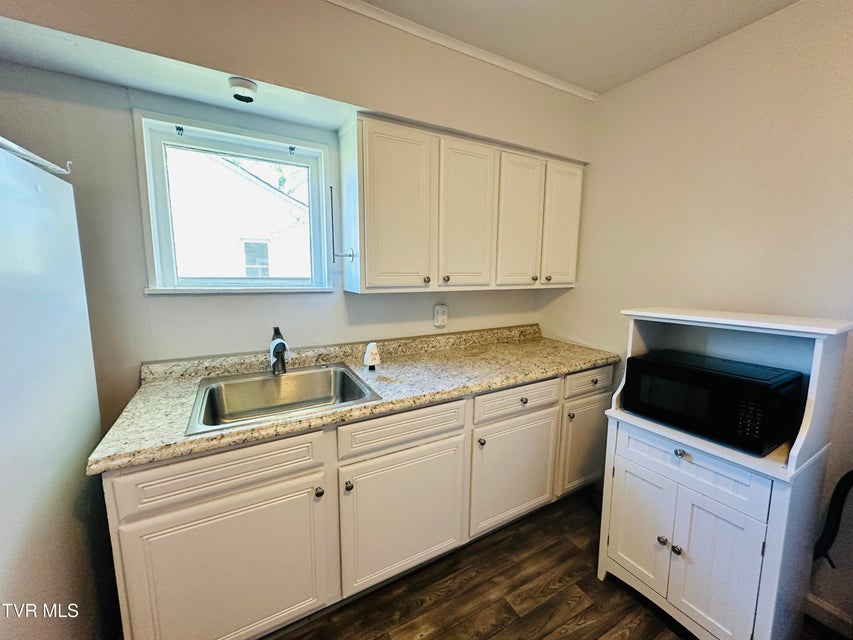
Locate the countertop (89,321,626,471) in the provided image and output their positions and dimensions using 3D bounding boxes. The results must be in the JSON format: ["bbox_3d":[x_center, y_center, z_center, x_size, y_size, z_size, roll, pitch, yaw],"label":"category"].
[{"bbox_3d":[-0.037,0.221,1.778,2.368,0.140,0.670,-4,10,-29],"label":"countertop"}]

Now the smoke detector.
[{"bbox_3d":[-0.689,-0.868,1.302,0.097,0.042,0.097,-4,10,-29],"label":"smoke detector"}]

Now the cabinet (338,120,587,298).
[{"bbox_3d":[0.292,-0.582,2.051,1.519,0.794,0.296,-4,10,-29],"label":"cabinet"}]

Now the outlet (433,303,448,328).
[{"bbox_3d":[0.096,-0.022,2.186,0.095,0.130,0.027,-4,10,-29],"label":"outlet"}]

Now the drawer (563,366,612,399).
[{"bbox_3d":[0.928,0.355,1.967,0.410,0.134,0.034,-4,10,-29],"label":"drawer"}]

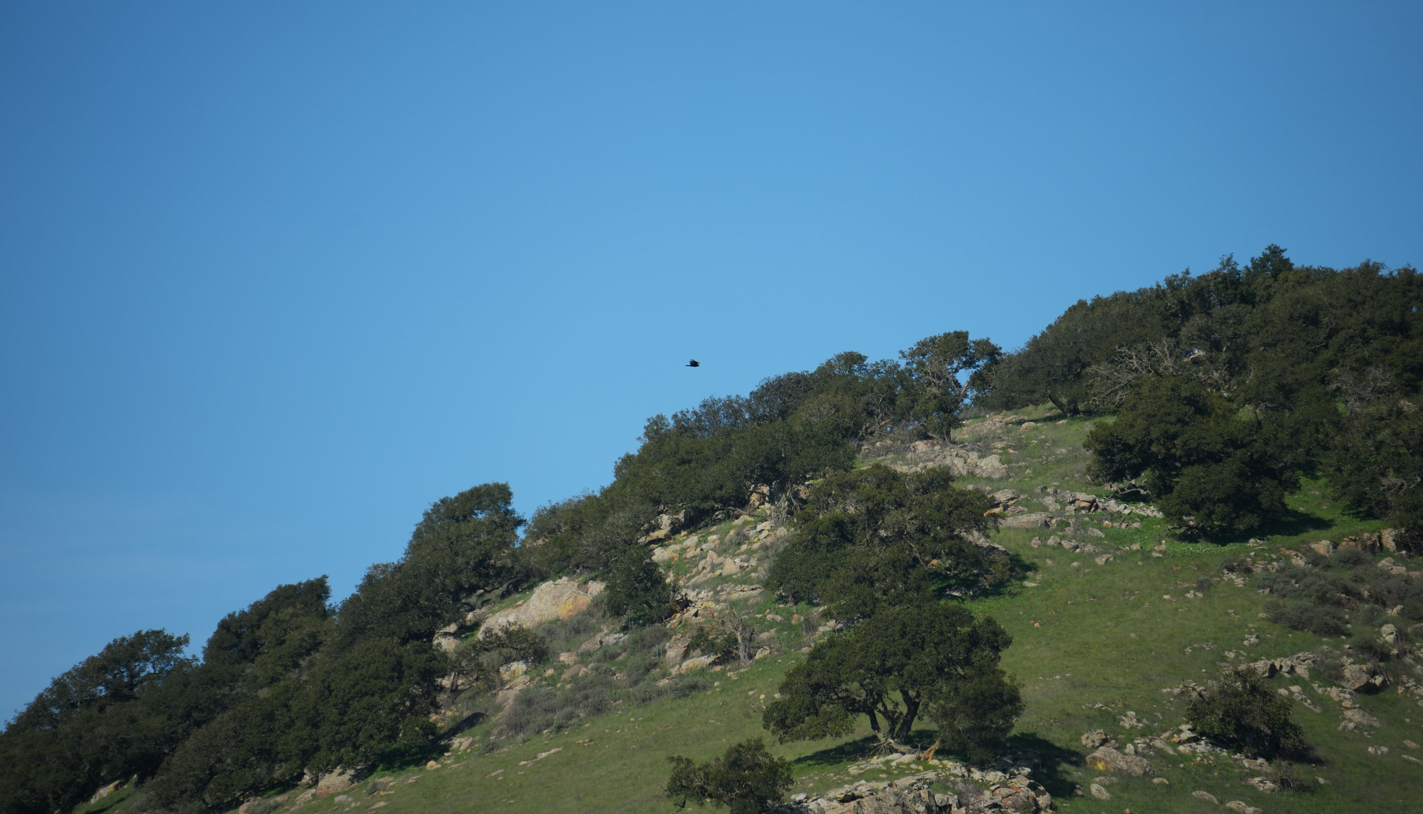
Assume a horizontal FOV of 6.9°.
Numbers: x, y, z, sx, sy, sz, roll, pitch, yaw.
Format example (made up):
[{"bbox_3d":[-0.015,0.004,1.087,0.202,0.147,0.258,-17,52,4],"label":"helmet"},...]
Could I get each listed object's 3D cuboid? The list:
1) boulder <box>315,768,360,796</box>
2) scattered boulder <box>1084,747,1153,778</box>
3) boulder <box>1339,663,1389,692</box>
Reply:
[{"bbox_3d":[-16.122,16.224,512.533,2.018,1.337,1.600,0,-7,0],"label":"boulder"},{"bbox_3d":[17.111,14.943,498.633,2.852,1.301,1.900,0,-7,0],"label":"scattered boulder"},{"bbox_3d":[28.209,11.706,512.567,2.163,1.337,1.700,0,-7,0],"label":"boulder"}]

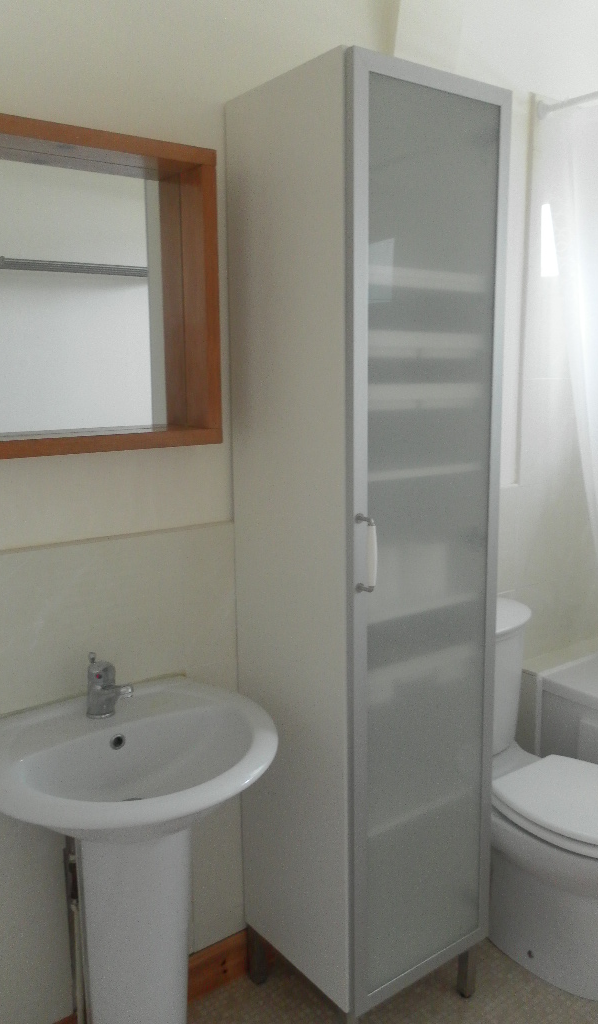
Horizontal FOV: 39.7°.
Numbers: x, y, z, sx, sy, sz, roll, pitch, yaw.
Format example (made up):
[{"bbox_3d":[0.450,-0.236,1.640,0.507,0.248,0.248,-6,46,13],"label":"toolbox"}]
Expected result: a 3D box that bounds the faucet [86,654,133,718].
[{"bbox_3d":[-0.348,0.328,1.530,0.054,0.122,0.139,-8,12,-39],"label":"faucet"}]

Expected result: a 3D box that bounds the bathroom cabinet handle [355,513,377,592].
[{"bbox_3d":[0.122,0.078,1.474,0.020,0.146,0.042,-8,12,-37],"label":"bathroom cabinet handle"}]

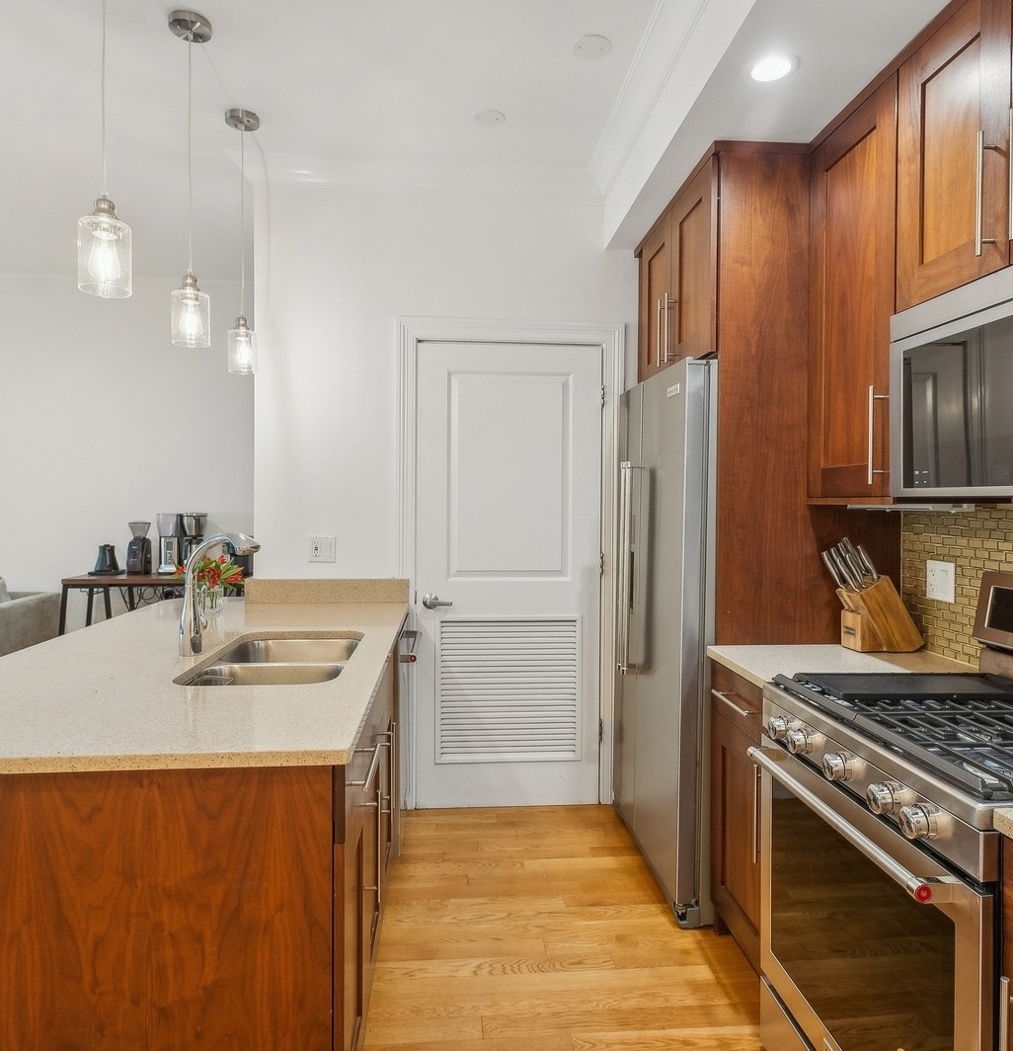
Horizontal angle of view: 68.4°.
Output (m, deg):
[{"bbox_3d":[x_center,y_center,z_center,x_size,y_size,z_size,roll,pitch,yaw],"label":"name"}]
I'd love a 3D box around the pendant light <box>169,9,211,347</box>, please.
[{"bbox_3d":[-0.943,-1.018,2.227,0.126,0.967,0.126,0,2,-4],"label":"pendant light"}]

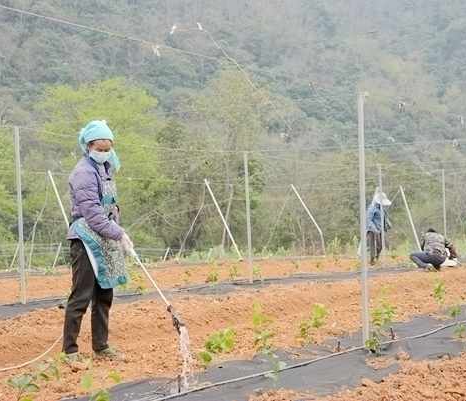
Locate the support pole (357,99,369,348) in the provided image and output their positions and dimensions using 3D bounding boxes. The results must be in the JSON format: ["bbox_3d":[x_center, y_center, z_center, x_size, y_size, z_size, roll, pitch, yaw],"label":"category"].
[{"bbox_3d":[0.983,0.141,5.780,0.045,1.899,0.045,-1,-1,10],"label":"support pole"}]

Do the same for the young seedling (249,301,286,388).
[{"bbox_3d":[0.196,0.816,4.350,0.210,0.480,0.200,-2,-1,0],"label":"young seedling"}]

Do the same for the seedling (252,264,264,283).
[{"bbox_3d":[0.359,1.071,11.250,0.176,0.264,0.167,-1,-1,2],"label":"seedling"}]

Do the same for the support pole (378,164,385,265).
[{"bbox_3d":[2.696,0.272,13.930,0.050,1.870,0.050,-2,-1,0],"label":"support pole"}]

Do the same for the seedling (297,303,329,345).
[{"bbox_3d":[0.596,0.914,5.680,0.237,0.318,0.225,-1,-1,6],"label":"seedling"}]

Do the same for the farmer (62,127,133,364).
[{"bbox_3d":[-0.898,0.270,5.120,0.400,1.590,0.460,-2,-1,34],"label":"farmer"}]

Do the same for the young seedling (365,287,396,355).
[{"bbox_3d":[1.052,0.856,5.470,0.214,0.485,0.203,-1,-1,11],"label":"young seedling"}]

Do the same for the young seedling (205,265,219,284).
[{"bbox_3d":[-0.289,1.049,10.800,0.197,0.296,0.187,-1,-1,-2],"label":"young seedling"}]

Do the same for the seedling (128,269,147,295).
[{"bbox_3d":[-1.133,0.961,9.100,0.240,0.310,0.220,-2,-1,0],"label":"seedling"}]

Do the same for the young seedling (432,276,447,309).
[{"bbox_3d":[2.099,0.946,7.800,0.170,0.350,0.170,-2,-1,0],"label":"young seedling"}]

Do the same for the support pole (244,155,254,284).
[{"bbox_3d":[0.220,0.255,10.870,0.050,1.870,0.050,-2,-1,0],"label":"support pole"}]

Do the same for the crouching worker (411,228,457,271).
[{"bbox_3d":[3.489,0.853,13.350,0.750,0.760,0.680,-2,-1,-18],"label":"crouching worker"}]

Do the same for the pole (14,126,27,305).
[{"bbox_3d":[-2.266,0.163,8.210,0.045,1.899,0.045,-2,-1,-15],"label":"pole"}]

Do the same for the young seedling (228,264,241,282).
[{"bbox_3d":[0.022,1.061,11.150,0.203,0.262,0.193,-1,-1,0],"label":"young seedling"}]

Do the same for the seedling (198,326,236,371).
[{"bbox_3d":[-0.104,0.936,4.850,0.250,0.280,0.230,-2,-1,0],"label":"seedling"}]

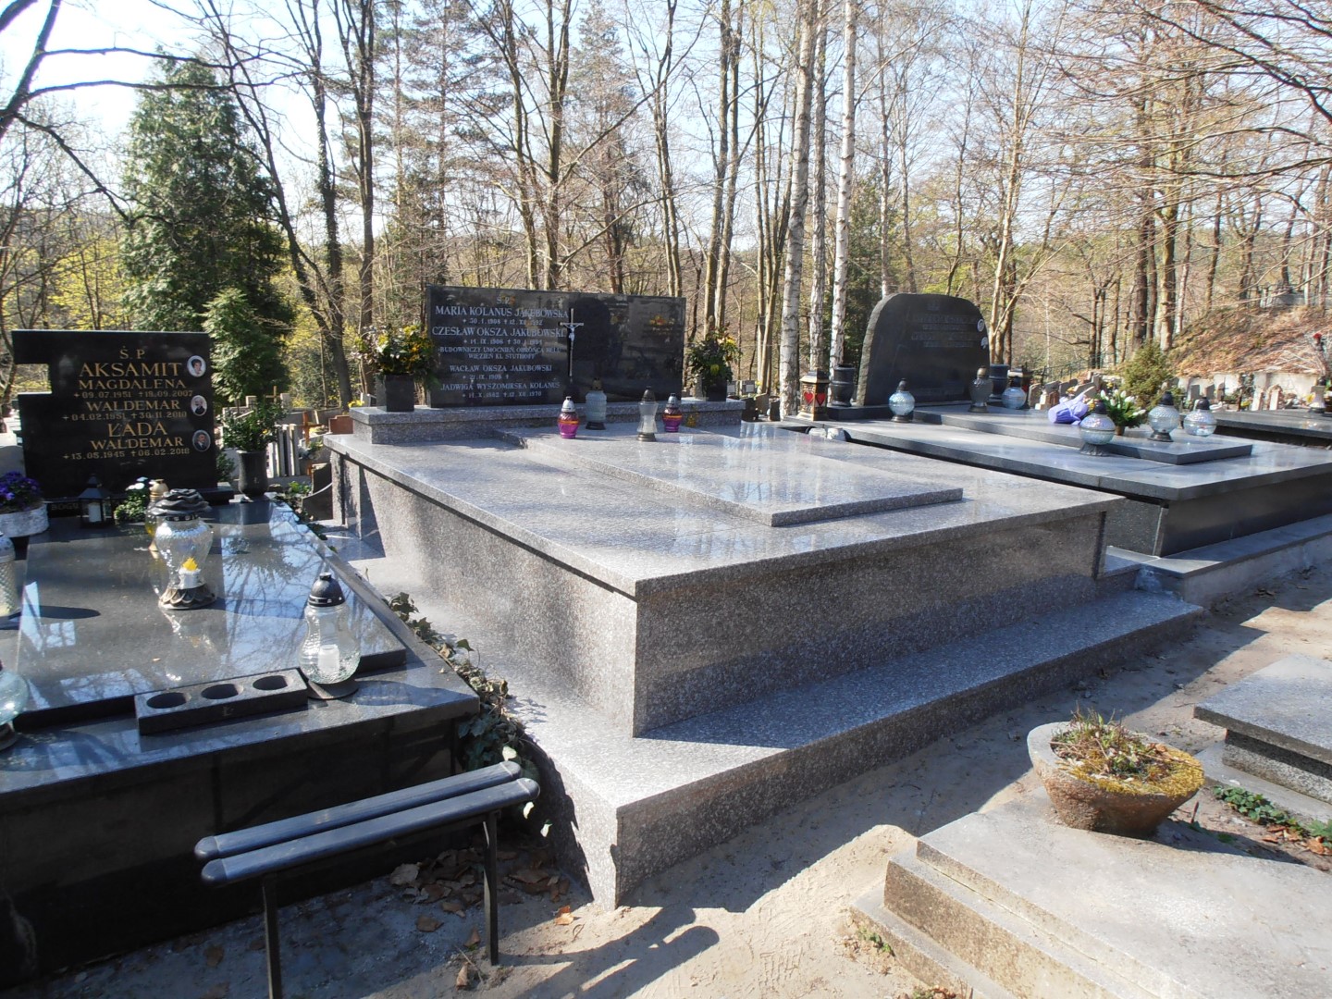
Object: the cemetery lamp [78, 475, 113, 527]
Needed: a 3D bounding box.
[{"bbox_3d":[-2.177,0.004,3.518,0.088,0.196,0.088,1,11,-8],"label":"cemetery lamp"}]

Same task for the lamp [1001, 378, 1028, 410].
[{"bbox_3d":[2.678,-0.789,7.095,0.182,0.308,0.182,-6,14,-36],"label":"lamp"}]

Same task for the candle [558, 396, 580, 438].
[{"bbox_3d":[-0.501,-0.426,4.779,0.105,0.214,0.105,3,12,-1],"label":"candle"}]

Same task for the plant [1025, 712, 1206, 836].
[{"bbox_3d":[1.173,0.703,2.402,0.416,0.212,0.416,-6,15,-36],"label":"plant"}]

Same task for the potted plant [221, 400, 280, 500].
[{"bbox_3d":[-1.997,-0.245,4.420,0.272,0.462,0.272,-6,15,-36],"label":"potted plant"}]

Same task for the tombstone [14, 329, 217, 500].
[{"bbox_3d":[-2.275,-0.358,3.858,0.689,0.668,0.070,-5,13,-31],"label":"tombstone"}]

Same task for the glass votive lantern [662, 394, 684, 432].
[{"bbox_3d":[0.040,-0.484,5.164,0.108,0.213,0.108,3,12,-1],"label":"glass votive lantern"}]

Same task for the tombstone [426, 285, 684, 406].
[{"bbox_3d":[-0.573,-0.860,5.269,1.635,0.624,0.065,-6,14,-36],"label":"tombstone"}]

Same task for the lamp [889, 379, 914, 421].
[{"bbox_3d":[1.617,-0.670,6.250,0.173,0.285,0.173,-6,15,-36],"label":"lamp"}]

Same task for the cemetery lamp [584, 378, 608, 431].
[{"bbox_3d":[-0.377,-0.517,4.989,0.121,0.273,0.121,2,11,0],"label":"cemetery lamp"}]

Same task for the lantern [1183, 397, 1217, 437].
[{"bbox_3d":[3.492,-0.514,6.017,0.182,0.308,0.182,-6,14,-36],"label":"lantern"}]

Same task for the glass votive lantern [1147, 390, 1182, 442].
[{"bbox_3d":[2.935,-0.491,5.434,0.188,0.291,0.188,-6,15,-36],"label":"glass votive lantern"}]

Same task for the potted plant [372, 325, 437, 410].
[{"bbox_3d":[-1.356,-0.672,4.716,0.322,0.430,0.322,-6,15,-36],"label":"potted plant"}]

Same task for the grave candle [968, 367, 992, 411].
[{"bbox_3d":[2.325,-0.815,6.821,0.169,0.340,0.169,-6,14,-36],"label":"grave candle"}]

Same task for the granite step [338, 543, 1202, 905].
[{"bbox_3d":[0.202,0.437,4.345,3.059,0.256,3.054,-6,15,-36],"label":"granite step"}]

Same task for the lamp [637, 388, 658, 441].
[{"bbox_3d":[-0.091,-0.444,4.799,0.106,0.276,0.106,3,12,-1],"label":"lamp"}]

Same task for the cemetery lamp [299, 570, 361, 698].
[{"bbox_3d":[-0.829,0.328,2.278,0.142,0.303,0.142,-5,13,-31],"label":"cemetery lamp"}]

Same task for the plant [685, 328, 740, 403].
[{"bbox_3d":[0.297,-0.845,5.836,0.320,0.440,0.320,-6,14,-36],"label":"plant"}]

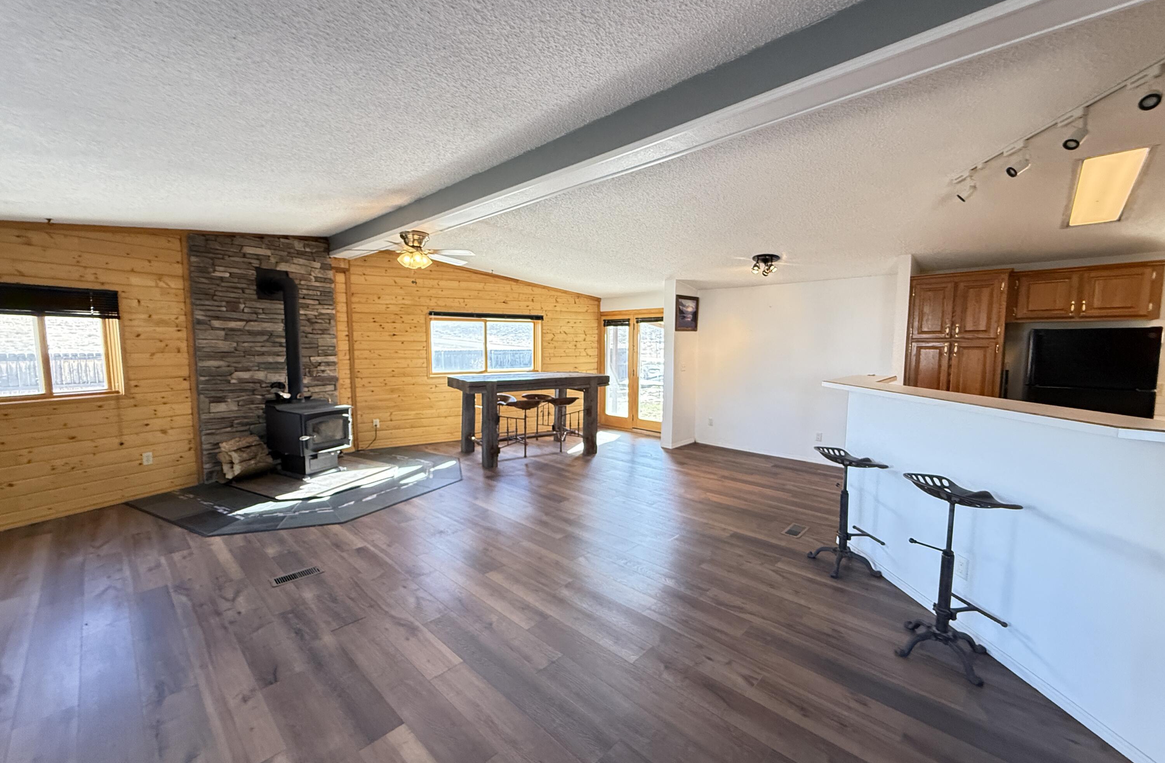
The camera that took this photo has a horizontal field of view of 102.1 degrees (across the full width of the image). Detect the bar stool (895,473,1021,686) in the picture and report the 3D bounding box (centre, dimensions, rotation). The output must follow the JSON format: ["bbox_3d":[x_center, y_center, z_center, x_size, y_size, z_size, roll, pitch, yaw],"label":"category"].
[{"bbox_3d":[1.773,0.918,2.296,0.430,0.860,0.430,1,5,7],"label":"bar stool"}]

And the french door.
[{"bbox_3d":[0.889,-0.165,8.080,1.580,2.075,0.120,5,7,44],"label":"french door"}]

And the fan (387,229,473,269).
[{"bbox_3d":[-1.763,-1.378,4.965,1.280,0.385,1.280,5,7,44],"label":"fan"}]

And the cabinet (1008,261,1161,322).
[{"bbox_3d":[4.449,-0.768,4.230,0.915,0.460,0.330,5,7,44],"label":"cabinet"}]

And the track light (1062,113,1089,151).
[{"bbox_3d":[2.438,-1.232,2.322,0.119,0.184,0.070,-1,5,-11],"label":"track light"}]

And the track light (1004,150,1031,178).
[{"bbox_3d":[2.442,-1.219,2.648,0.116,0.154,0.070,1,5,11],"label":"track light"}]

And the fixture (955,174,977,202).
[{"bbox_3d":[2.583,-1.304,3.169,0.090,0.185,0.140,-4,6,-37],"label":"fixture"}]

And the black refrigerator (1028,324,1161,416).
[{"bbox_3d":[4.320,0.386,4.090,0.715,1.655,0.750,5,7,44],"label":"black refrigerator"}]

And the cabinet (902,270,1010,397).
[{"bbox_3d":[3.762,0.056,4.776,0.730,2.195,0.620,5,7,44],"label":"cabinet"}]

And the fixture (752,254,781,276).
[{"bbox_3d":[2.069,-1.293,5.309,0.300,0.180,0.310,5,7,44],"label":"fixture"}]

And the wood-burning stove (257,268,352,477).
[{"bbox_3d":[-3.276,-0.146,5.435,1.050,2.370,0.600,3,5,28],"label":"wood-burning stove"}]

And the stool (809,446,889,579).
[{"bbox_3d":[1.781,0.854,3.178,0.410,0.810,0.420,1,5,7],"label":"stool"}]

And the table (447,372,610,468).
[{"bbox_3d":[-0.746,0.463,6.533,1.963,1.067,1.077,-3,6,-29],"label":"table"}]

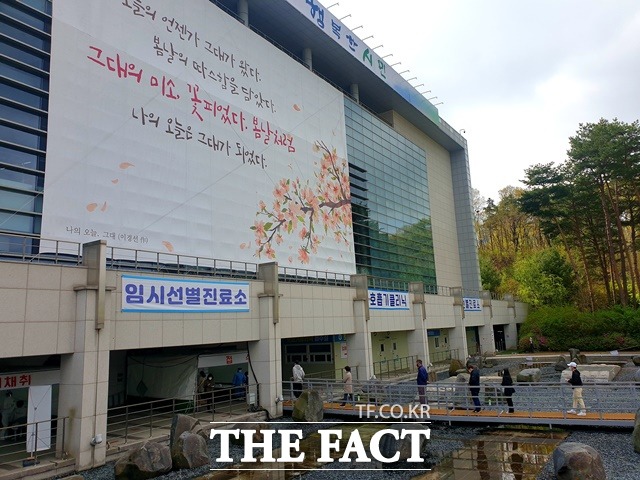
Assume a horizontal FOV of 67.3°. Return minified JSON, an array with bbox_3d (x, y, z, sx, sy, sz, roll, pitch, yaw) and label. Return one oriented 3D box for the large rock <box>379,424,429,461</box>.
[{"bbox_3d":[2.261,5.518,13.235,1.335,0.834,1.050,-4,-10,8],"label":"large rock"}]

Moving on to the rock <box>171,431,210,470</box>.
[{"bbox_3d":[-3.562,5.767,13.339,1.050,0.859,0.900,0,-11,-15],"label":"rock"}]

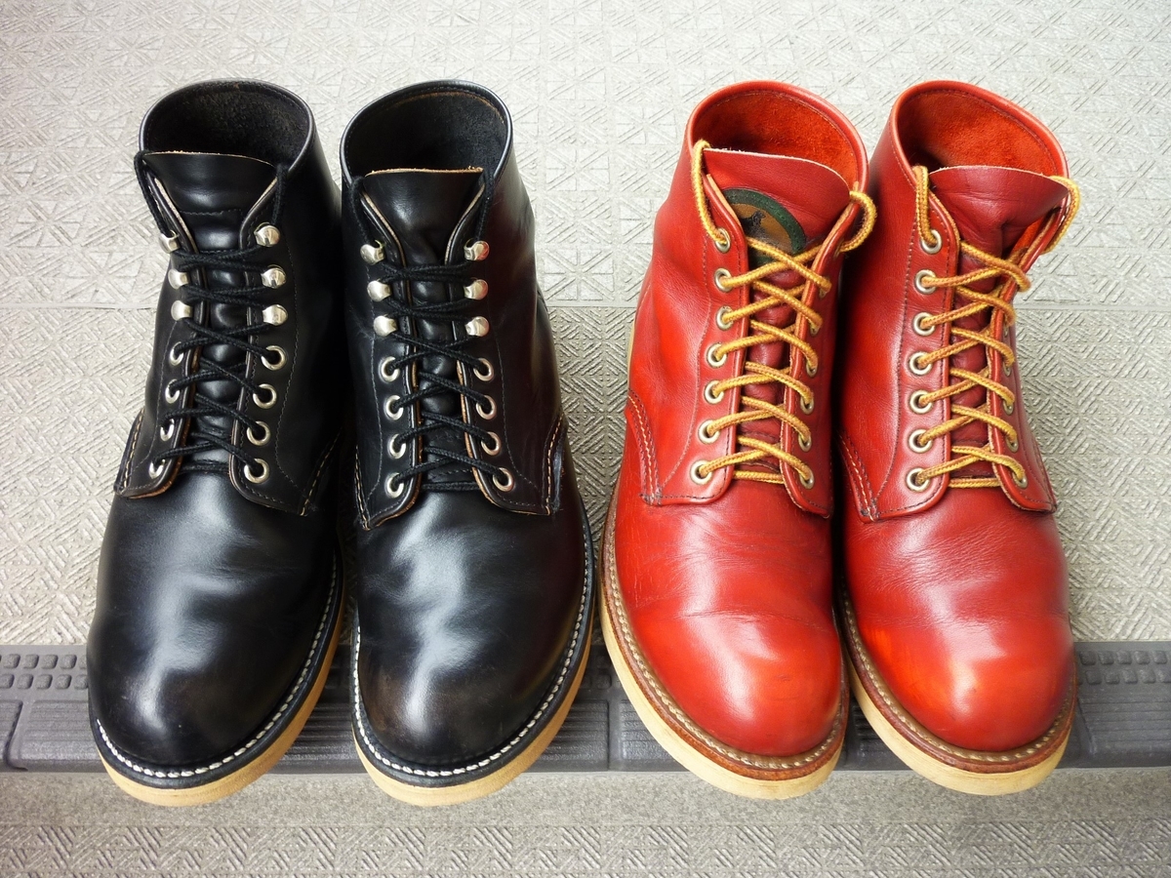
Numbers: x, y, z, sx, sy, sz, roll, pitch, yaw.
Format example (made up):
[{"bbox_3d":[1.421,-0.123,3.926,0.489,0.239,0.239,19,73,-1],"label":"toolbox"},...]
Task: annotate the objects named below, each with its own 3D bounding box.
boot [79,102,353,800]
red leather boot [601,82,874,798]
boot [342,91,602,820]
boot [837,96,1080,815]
[{"bbox_3d":[-0.176,-0.009,0.380,0.113,0.184,0.295,0,57,-1],"label":"boot"},{"bbox_3d":[0.069,-0.010,0.386,0.113,0.184,0.295,2,57,0],"label":"red leather boot"},{"bbox_3d":[-0.055,-0.009,0.382,0.113,0.184,0.295,-3,57,-3],"label":"boot"},{"bbox_3d":[0.186,-0.010,0.388,0.113,0.184,0.295,2,57,0],"label":"boot"}]

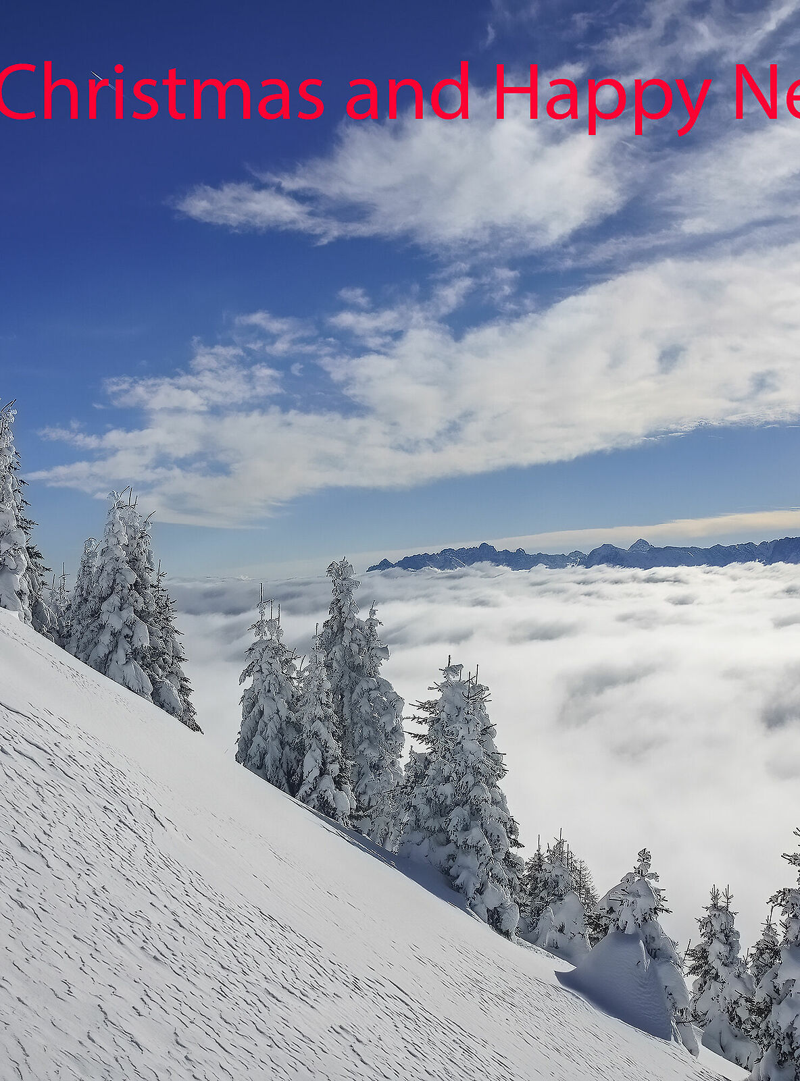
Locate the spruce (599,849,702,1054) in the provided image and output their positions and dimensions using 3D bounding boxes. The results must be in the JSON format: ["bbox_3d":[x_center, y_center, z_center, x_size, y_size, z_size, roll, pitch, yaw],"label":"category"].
[{"bbox_3d":[5.104,8.365,22.000,2.030,4.090,1.920,-1,-1,0],"label":"spruce"}]

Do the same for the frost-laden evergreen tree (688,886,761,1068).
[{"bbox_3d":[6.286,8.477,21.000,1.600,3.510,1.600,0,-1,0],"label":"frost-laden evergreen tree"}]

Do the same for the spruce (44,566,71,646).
[{"bbox_3d":[-10.776,2.131,34.000,0.930,2.650,0.930,-1,-1,0],"label":"spruce"}]

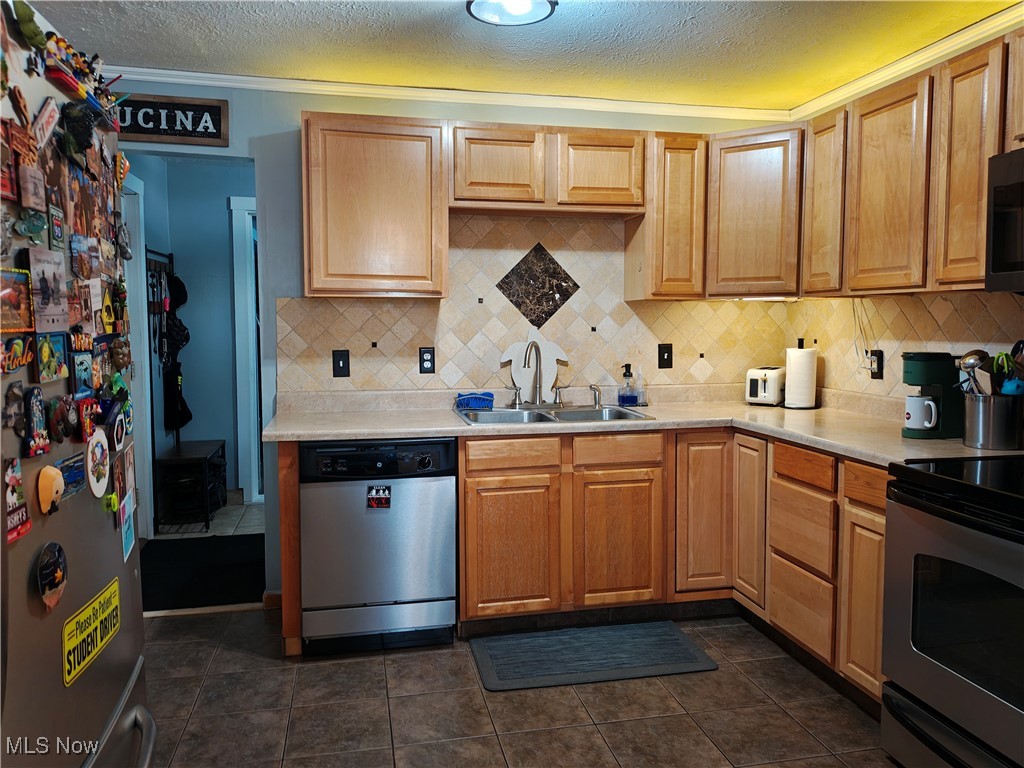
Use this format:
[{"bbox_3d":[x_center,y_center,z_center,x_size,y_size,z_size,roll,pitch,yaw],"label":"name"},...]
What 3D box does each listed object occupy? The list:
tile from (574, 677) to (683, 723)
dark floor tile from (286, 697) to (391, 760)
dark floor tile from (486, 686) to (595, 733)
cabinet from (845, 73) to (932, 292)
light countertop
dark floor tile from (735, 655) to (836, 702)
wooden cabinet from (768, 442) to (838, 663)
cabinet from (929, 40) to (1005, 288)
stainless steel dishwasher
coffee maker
[{"bbox_3d":[0.403,1.117,2.642,0.330,0.010,0.330,-1,4,-12],"label":"tile"},{"bbox_3d":[-0.565,1.129,2.427,0.326,0.010,0.315,-1,5,-12],"label":"dark floor tile"},{"bbox_3d":[0.081,1.119,2.566,0.326,0.010,0.315,-1,5,-12],"label":"dark floor tile"},{"bbox_3d":[1.522,-0.715,2.754,0.325,0.760,0.463,-1,5,-12],"label":"cabinet"},{"bbox_3d":[0.367,0.200,2.954,2.633,0.040,1.614,-1,5,-12],"label":"light countertop"},{"bbox_3d":[1.011,1.105,2.768,0.252,0.010,0.317,-1,5,-12],"label":"dark floor tile"},{"bbox_3d":[1.371,0.604,2.805,0.627,0.778,0.445,-1,4,-12],"label":"wooden cabinet"},{"bbox_3d":[1.639,-0.700,2.461,0.340,0.766,0.290,-1,5,-12],"label":"cabinet"},{"bbox_3d":[-0.587,0.625,3.240,0.611,0.858,0.601,-1,5,-12],"label":"stainless steel dishwasher"},{"bbox_3d":[1.604,0.042,2.771,0.280,0.312,0.125,-2,5,-23],"label":"coffee maker"}]

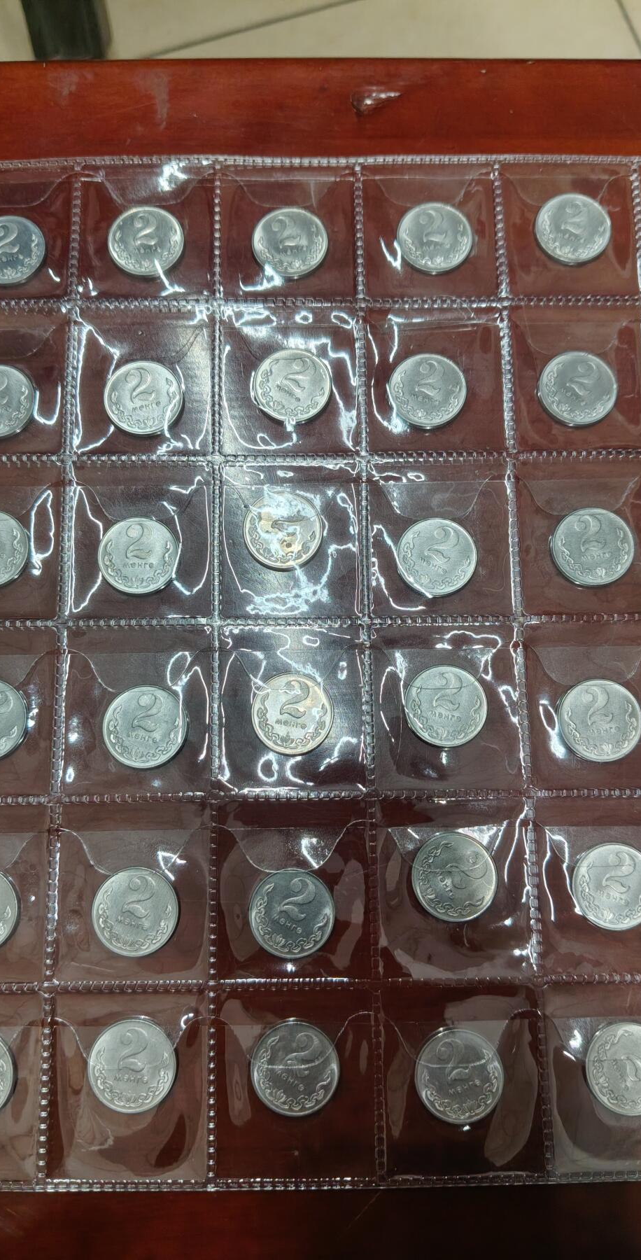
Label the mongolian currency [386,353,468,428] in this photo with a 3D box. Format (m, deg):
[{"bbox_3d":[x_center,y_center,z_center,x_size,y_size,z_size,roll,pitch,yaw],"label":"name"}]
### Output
[{"bbox_3d":[0.027,-0.060,0.238,0.020,0.002,0.020,0,80,0],"label":"mongolian currency"}]

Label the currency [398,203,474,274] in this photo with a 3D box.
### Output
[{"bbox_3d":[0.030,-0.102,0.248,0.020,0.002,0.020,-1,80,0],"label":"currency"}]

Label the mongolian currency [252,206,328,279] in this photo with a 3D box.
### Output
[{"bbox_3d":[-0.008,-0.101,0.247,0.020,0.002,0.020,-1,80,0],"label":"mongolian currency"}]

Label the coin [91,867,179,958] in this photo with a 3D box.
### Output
[{"bbox_3d":[-0.042,0.064,0.216,0.020,0.002,0.020,0,80,0],"label":"coin"}]

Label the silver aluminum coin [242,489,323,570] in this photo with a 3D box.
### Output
[{"bbox_3d":[-0.009,-0.025,0.232,0.020,0.002,0.020,0,80,0],"label":"silver aluminum coin"}]

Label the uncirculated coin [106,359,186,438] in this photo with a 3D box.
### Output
[{"bbox_3d":[-0.044,-0.058,0.237,0.020,0.001,0.020,-1,80,0],"label":"uncirculated coin"}]

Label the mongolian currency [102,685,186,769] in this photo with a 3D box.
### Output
[{"bbox_3d":[-0.042,0.023,0.223,0.020,0.002,0.020,0,80,0],"label":"mongolian currency"}]

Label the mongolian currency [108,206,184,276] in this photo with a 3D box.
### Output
[{"bbox_3d":[-0.045,-0.100,0.244,0.020,0.001,0.020,-1,80,0],"label":"mongolian currency"}]

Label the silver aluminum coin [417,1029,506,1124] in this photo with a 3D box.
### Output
[{"bbox_3d":[0.031,0.099,0.210,0.020,0.001,0.020,-1,80,0],"label":"silver aluminum coin"}]

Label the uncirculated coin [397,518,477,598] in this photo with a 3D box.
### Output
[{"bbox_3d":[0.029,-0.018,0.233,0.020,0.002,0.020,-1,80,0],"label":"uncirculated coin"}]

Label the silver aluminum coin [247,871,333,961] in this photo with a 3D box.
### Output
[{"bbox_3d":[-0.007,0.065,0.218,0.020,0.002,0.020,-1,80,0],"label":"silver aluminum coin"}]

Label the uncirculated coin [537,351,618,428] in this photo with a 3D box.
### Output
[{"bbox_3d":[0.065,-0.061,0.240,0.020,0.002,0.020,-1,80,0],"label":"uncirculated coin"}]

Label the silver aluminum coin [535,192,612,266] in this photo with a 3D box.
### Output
[{"bbox_3d":[0.065,-0.104,0.246,0.020,0.001,0.020,-1,80,0],"label":"silver aluminum coin"}]

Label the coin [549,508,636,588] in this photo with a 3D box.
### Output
[{"bbox_3d":[0.066,-0.020,0.231,0.020,0.001,0.020,-1,80,0],"label":"coin"}]

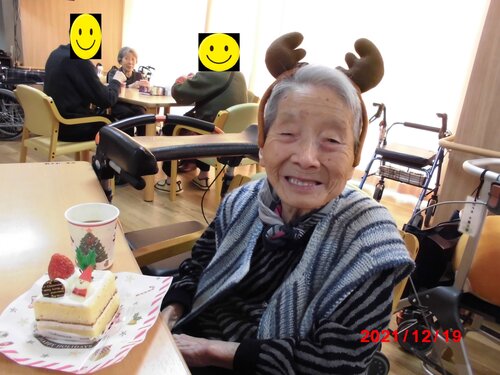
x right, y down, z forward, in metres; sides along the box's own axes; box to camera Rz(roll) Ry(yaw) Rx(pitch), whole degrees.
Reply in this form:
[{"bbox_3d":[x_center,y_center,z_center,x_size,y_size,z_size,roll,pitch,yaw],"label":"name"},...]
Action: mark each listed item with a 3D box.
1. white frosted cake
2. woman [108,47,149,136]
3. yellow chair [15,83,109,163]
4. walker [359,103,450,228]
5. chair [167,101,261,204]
[{"bbox_3d":[-0.191,0.113,0.420,0.065,0.078,0.068,6,17,1],"label":"white frosted cake"},{"bbox_3d":[-1.181,-0.817,3.764,0.700,1.130,0.460,19,22,38],"label":"woman"},{"bbox_3d":[-1.350,-0.332,2.737,0.540,0.770,0.510,19,21,37],"label":"yellow chair"},{"bbox_3d":[1.165,-0.190,2.922,0.590,0.870,0.590,-6,20,-33],"label":"walker"},{"bbox_3d":[-0.213,-0.257,2.864,0.510,0.770,0.540,17,20,32],"label":"chair"}]

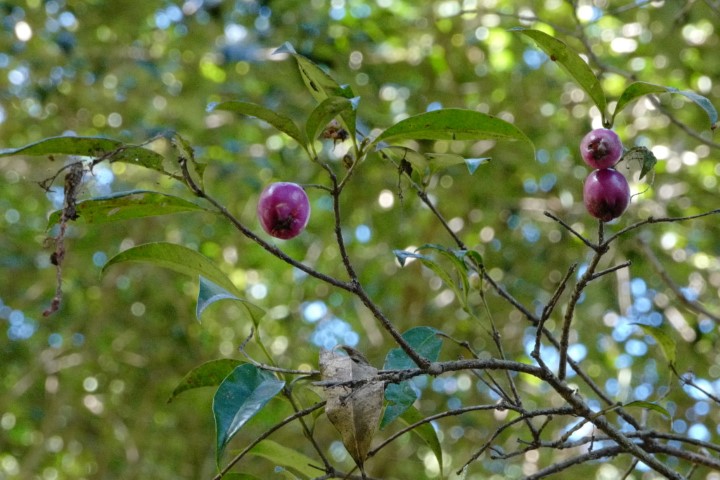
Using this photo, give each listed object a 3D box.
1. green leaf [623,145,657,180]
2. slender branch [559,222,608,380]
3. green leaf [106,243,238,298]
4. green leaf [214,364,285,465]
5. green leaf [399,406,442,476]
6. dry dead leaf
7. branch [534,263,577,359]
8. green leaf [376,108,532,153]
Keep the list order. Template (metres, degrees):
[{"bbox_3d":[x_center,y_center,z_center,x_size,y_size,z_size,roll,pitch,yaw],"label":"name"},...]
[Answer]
[{"bbox_3d":[0.148,-0.041,0.890,0.018,0.018,0.013,0,-8,0],"label":"green leaf"},{"bbox_3d":[0.118,0.033,0.890,0.012,0.085,0.009,14,-5,0],"label":"slender branch"},{"bbox_3d":[-0.101,0.016,0.900,0.078,0.026,0.022,10,-9,0],"label":"green leaf"},{"bbox_3d":[-0.063,0.091,0.880,0.029,0.054,0.019,31,-6,3],"label":"green leaf"},{"bbox_3d":[0.033,0.108,0.910,0.015,0.043,0.015,-28,-6,0],"label":"green leaf"},{"bbox_3d":[-0.003,0.089,0.880,0.033,0.066,0.014,-7,-6,0],"label":"dry dead leaf"},{"bbox_3d":[0.102,0.038,0.890,0.009,0.054,0.007,19,-5,0],"label":"branch"},{"bbox_3d":[0.050,-0.058,0.890,0.086,0.022,0.024,0,-12,0],"label":"green leaf"}]

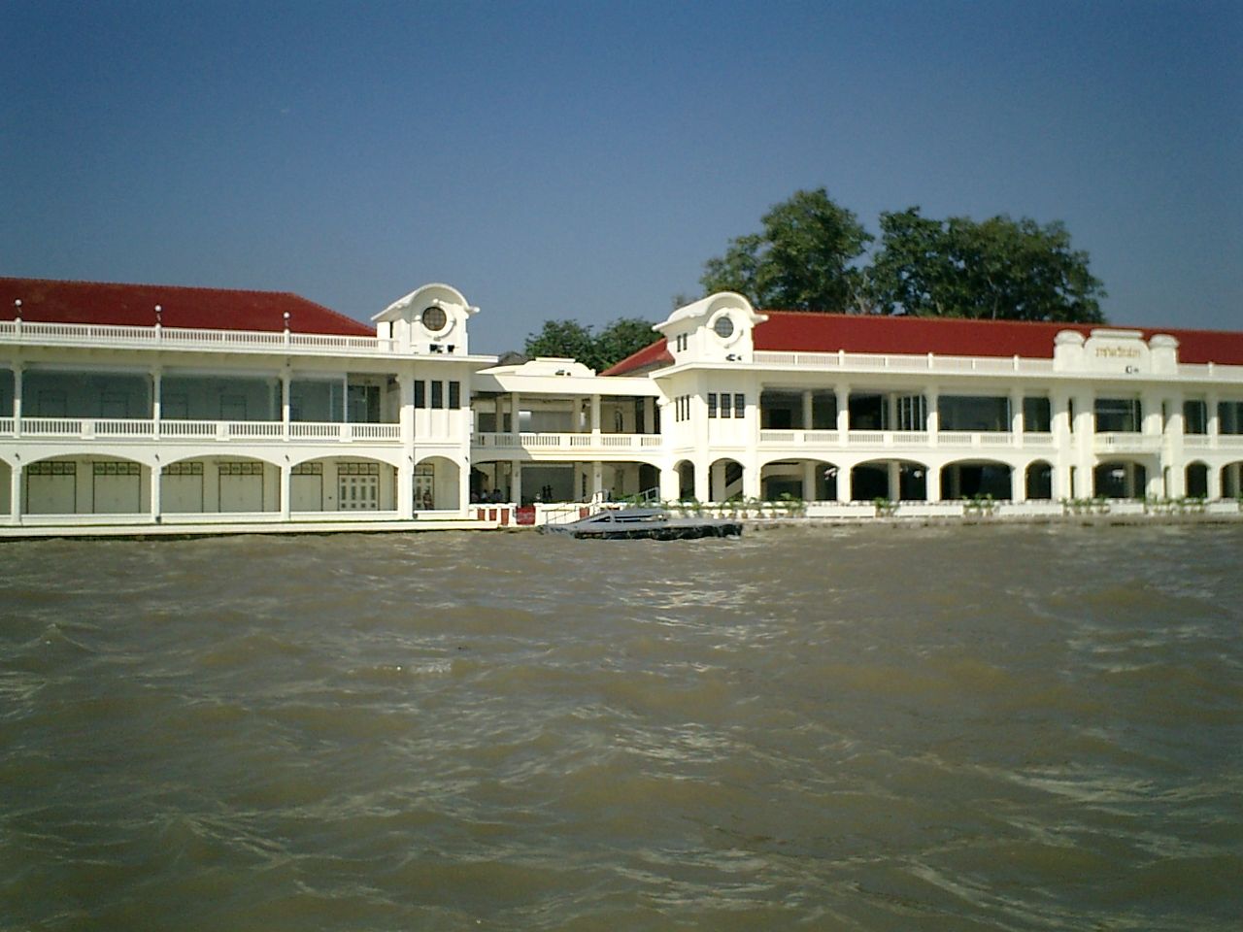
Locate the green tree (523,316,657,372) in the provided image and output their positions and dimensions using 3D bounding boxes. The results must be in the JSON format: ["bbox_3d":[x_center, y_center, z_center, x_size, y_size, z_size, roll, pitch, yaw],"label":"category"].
[{"bbox_3d":[-2.390,-4.760,111.000,12.000,15.390,11.000,0,0,0],"label":"green tree"}]

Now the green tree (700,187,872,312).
[{"bbox_3d":[13.380,-9.890,108.000,14.300,25.600,13.500,0,0,0],"label":"green tree"}]

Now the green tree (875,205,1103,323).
[{"bbox_3d":[30.270,-9.290,110.000,19.500,24.430,17.000,0,0,0],"label":"green tree"}]

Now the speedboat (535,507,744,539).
[{"bbox_3d":[0.940,2.720,62.500,8.900,1.550,3.000,0,0,-16],"label":"speedboat"}]

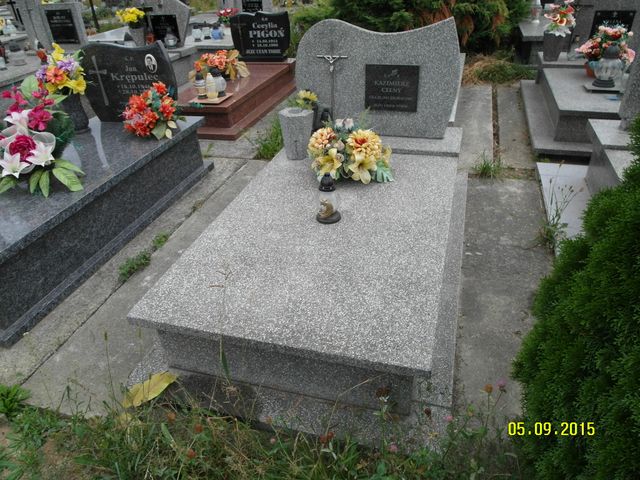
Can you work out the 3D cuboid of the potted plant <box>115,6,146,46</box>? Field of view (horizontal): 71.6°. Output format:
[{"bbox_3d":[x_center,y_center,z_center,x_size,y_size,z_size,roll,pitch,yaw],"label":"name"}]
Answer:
[{"bbox_3d":[-2.287,-2.603,5.448,0.350,0.460,0.320,6,35,17],"label":"potted plant"}]

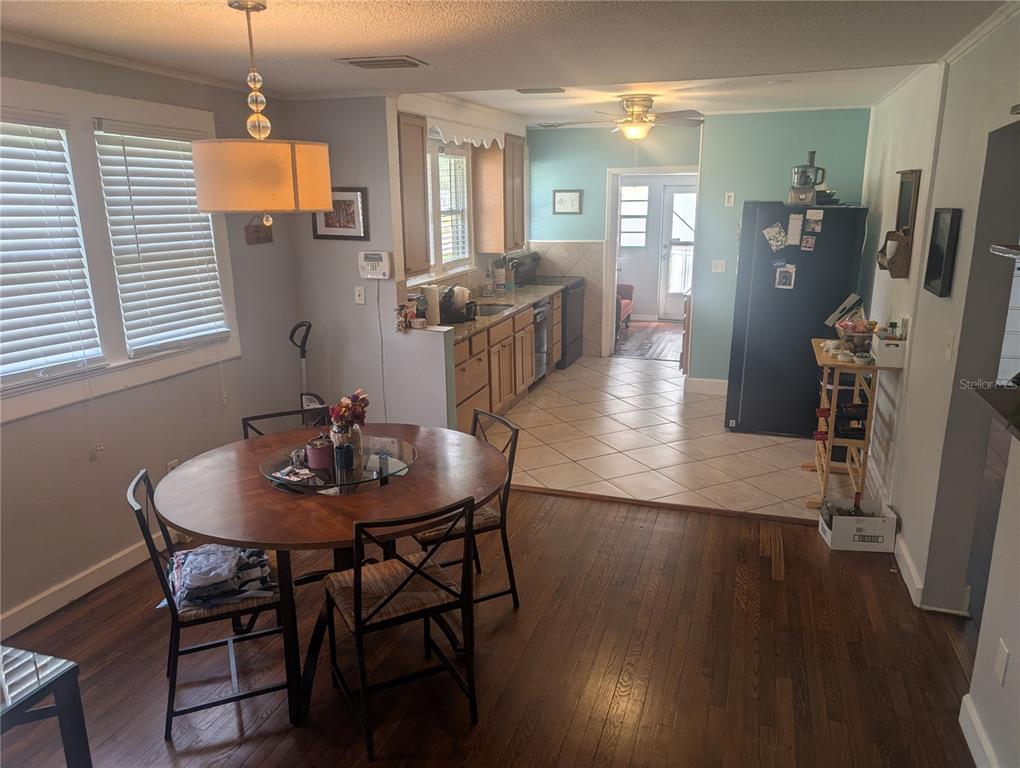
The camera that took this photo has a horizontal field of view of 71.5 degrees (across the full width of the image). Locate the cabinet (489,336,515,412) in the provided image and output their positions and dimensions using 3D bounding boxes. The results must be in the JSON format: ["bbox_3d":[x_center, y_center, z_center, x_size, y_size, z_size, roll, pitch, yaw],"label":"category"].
[{"bbox_3d":[-0.305,-0.087,5.626,0.560,0.540,0.590,4,15,18],"label":"cabinet"}]

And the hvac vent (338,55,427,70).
[{"bbox_3d":[-0.637,-1.629,3.593,0.365,0.025,0.260,4,15,19],"label":"hvac vent"}]

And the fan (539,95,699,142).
[{"bbox_3d":[0.830,-1.857,4.941,1.280,0.300,1.280,4,15,18],"label":"fan"}]

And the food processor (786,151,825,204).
[{"bbox_3d":[2.156,-1.492,5.137,0.230,0.365,0.230,4,15,19],"label":"food processor"}]

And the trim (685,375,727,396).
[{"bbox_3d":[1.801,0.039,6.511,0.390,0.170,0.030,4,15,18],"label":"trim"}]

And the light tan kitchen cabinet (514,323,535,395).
[{"bbox_3d":[-0.124,-0.240,6.459,0.570,0.540,0.560,4,15,19],"label":"light tan kitchen cabinet"}]

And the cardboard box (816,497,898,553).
[{"bbox_3d":[1.865,0.751,3.812,0.310,0.200,0.260,2,15,8],"label":"cardboard box"}]

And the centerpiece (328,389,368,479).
[{"bbox_3d":[-0.618,0.167,2.709,0.145,0.300,0.140,4,15,19],"label":"centerpiece"}]

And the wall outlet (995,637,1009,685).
[{"bbox_3d":[1.512,0.851,2.176,0.010,0.116,0.073,4,15,19],"label":"wall outlet"}]

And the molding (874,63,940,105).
[{"bbox_3d":[2.528,-1.966,4.699,0.060,0.060,1.900,4,15,18],"label":"molding"}]

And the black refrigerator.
[{"bbox_3d":[2.228,-0.557,5.650,0.830,1.740,0.880,4,15,18],"label":"black refrigerator"}]

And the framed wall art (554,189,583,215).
[{"bbox_3d":[0.646,-2.042,7.961,0.345,0.260,0.030,4,15,18],"label":"framed wall art"}]

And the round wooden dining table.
[{"bbox_3d":[-0.657,0.717,2.928,1.320,0.757,1.320,-1,14,0],"label":"round wooden dining table"}]

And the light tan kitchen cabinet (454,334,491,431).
[{"bbox_3d":[-0.503,0.068,5.038,0.560,0.850,0.640,4,15,18],"label":"light tan kitchen cabinet"}]

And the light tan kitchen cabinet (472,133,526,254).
[{"bbox_3d":[-0.090,-1.790,6.684,0.300,1.050,0.610,4,15,19],"label":"light tan kitchen cabinet"}]

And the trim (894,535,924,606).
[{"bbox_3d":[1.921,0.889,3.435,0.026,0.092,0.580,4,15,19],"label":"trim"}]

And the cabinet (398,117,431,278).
[{"bbox_3d":[-0.770,-1.277,4.825,0.300,1.030,0.400,4,15,19],"label":"cabinet"}]

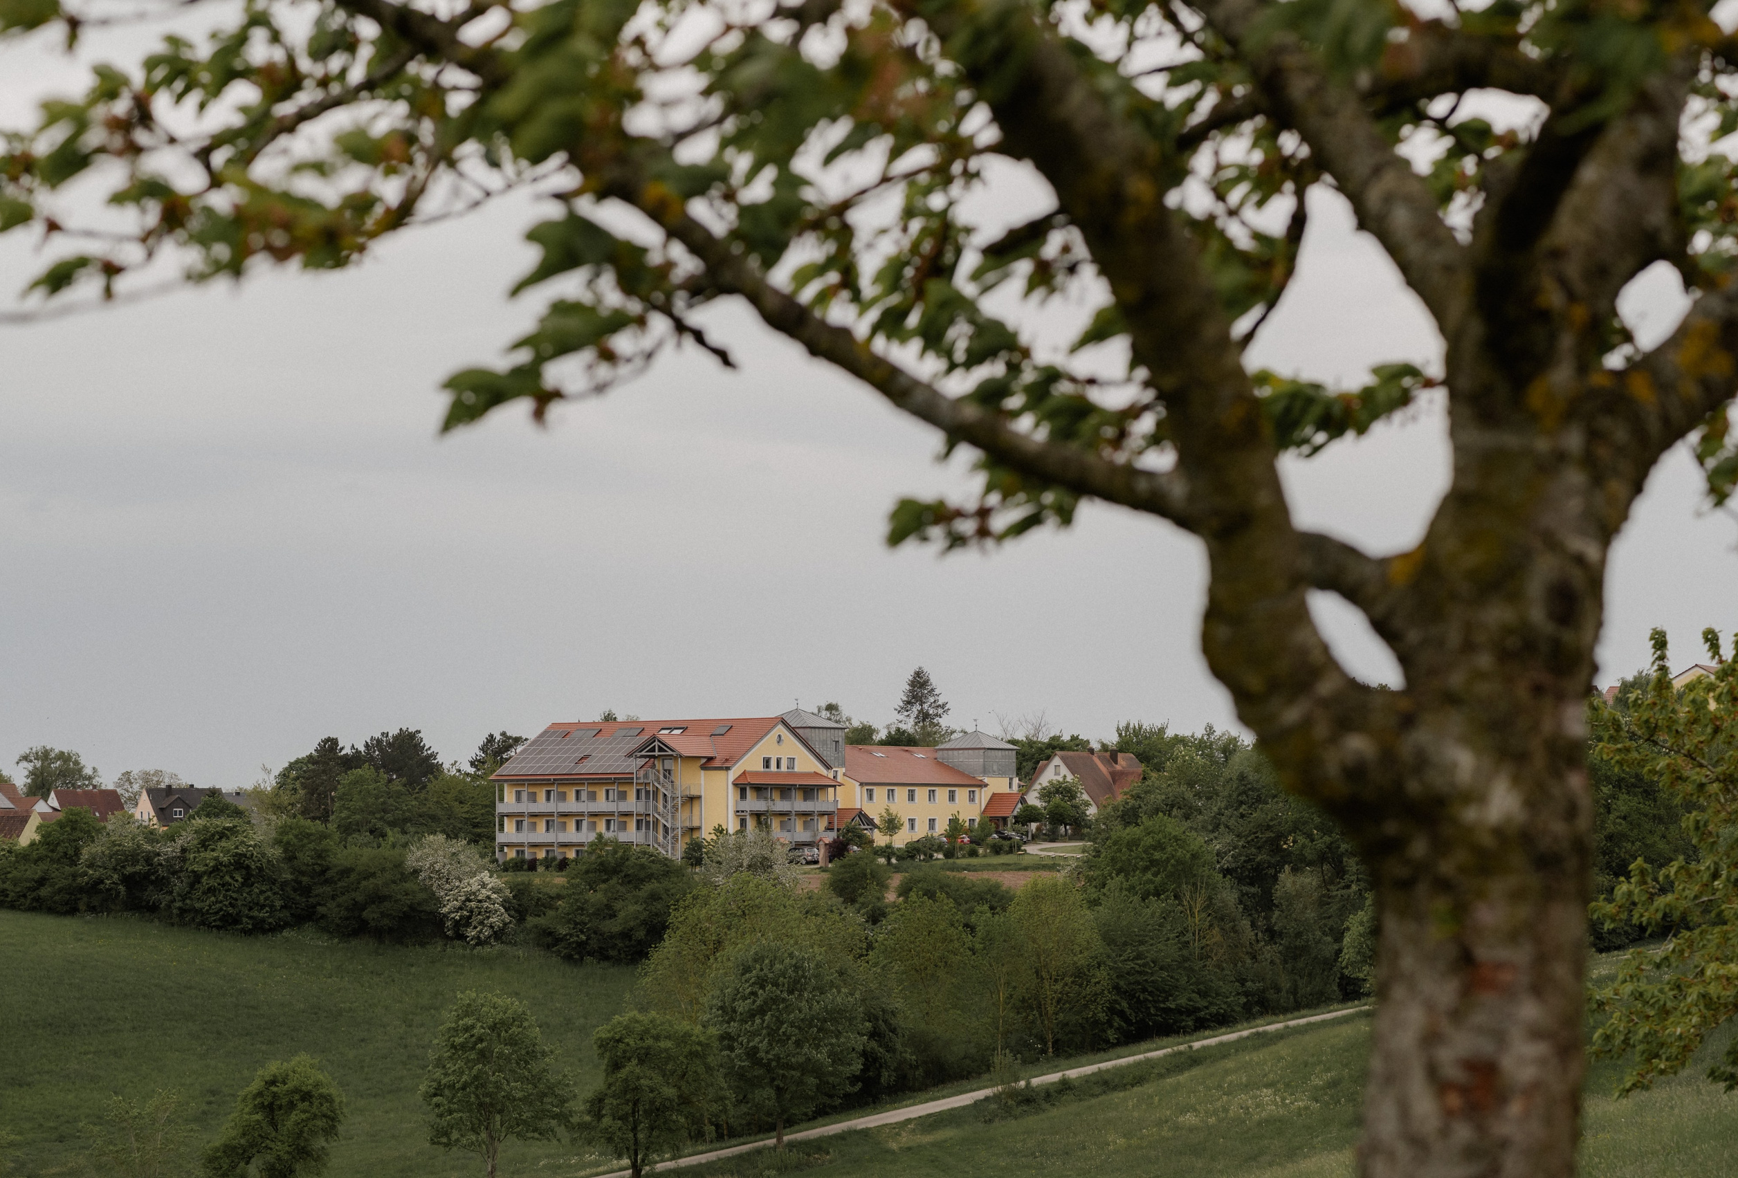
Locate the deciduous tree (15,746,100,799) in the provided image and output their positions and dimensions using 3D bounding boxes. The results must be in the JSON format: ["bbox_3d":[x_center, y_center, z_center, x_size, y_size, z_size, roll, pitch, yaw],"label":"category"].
[{"bbox_3d":[-135.880,34.710,699.190,14.370,16.870,13.000,1,-4,-11],"label":"deciduous tree"}]

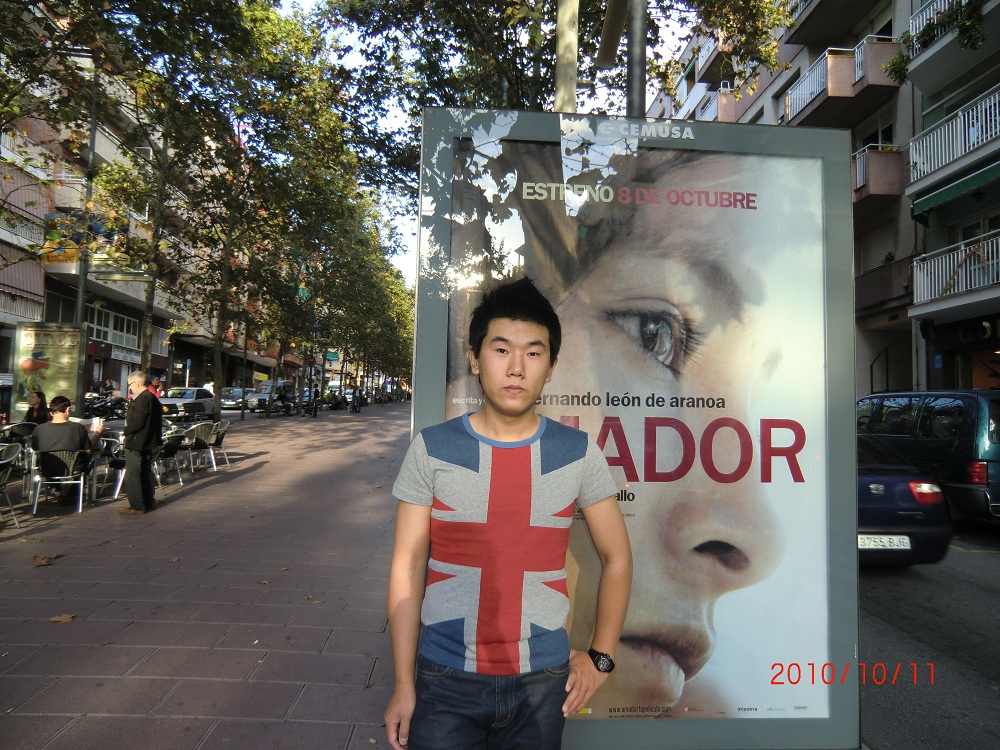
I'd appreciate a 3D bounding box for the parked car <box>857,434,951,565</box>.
[{"bbox_3d":[3.100,1.150,8.050,1.710,1.430,4.350,2,-3,-3],"label":"parked car"}]

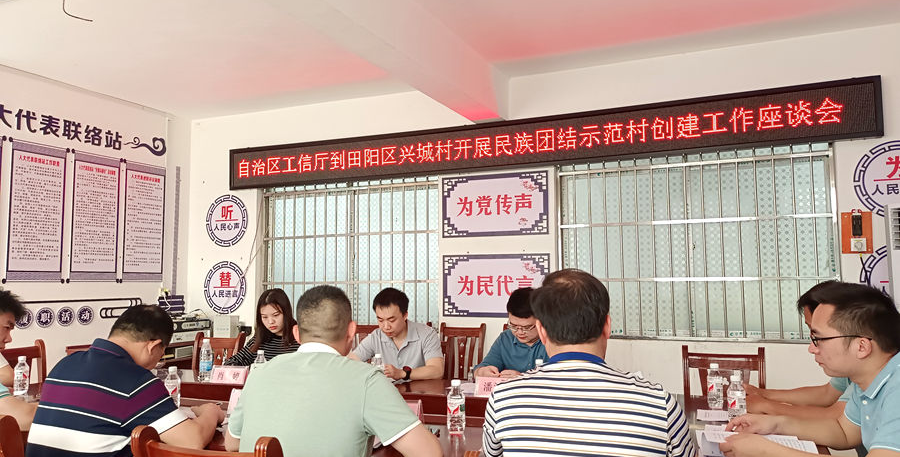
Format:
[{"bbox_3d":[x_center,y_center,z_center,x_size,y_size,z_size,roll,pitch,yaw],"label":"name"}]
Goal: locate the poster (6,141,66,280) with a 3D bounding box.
[{"bbox_3d":[-3.289,-0.123,5.189,0.020,1.098,0.466,-3,-5,23],"label":"poster"}]

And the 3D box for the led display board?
[{"bbox_3d":[0.360,-0.694,5.403,5.463,0.407,0.080,-3,-5,23],"label":"led display board"}]

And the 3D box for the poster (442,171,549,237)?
[{"bbox_3d":[0.363,-0.193,5.390,0.932,0.514,0.020,-3,-5,23],"label":"poster"}]

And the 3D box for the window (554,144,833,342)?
[{"bbox_3d":[1.782,0.124,4.866,1.920,1.416,0.120,-3,-5,23],"label":"window"}]

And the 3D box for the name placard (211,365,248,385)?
[{"bbox_3d":[-1.170,0.784,3.493,0.200,0.092,0.075,-2,-5,19],"label":"name placard"}]

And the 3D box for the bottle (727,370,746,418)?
[{"bbox_3d":[1.039,0.625,2.352,0.065,0.177,0.065,-3,-5,23],"label":"bottle"}]

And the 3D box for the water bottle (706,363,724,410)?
[{"bbox_3d":[1.094,0.650,2.674,0.065,0.177,0.065,-3,-5,23],"label":"water bottle"}]

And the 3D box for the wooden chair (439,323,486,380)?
[{"bbox_3d":[0.019,1.237,5.089,0.428,0.944,0.500,-3,-5,23],"label":"wooden chair"}]

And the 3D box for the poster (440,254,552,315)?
[{"bbox_3d":[0.370,0.469,5.336,0.936,0.514,0.020,-3,-5,23],"label":"poster"}]

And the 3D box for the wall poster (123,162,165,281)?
[{"bbox_3d":[-2.877,-0.049,6.149,0.020,1.098,0.466,-3,-5,23],"label":"wall poster"}]

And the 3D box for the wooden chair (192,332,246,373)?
[{"bbox_3d":[-1.705,1.199,4.402,0.428,0.944,0.500,-2,-5,14],"label":"wooden chair"}]

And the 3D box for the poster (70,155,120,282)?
[{"bbox_3d":[-3.080,-0.086,5.676,0.020,1.098,0.476,-3,-5,23],"label":"poster"}]

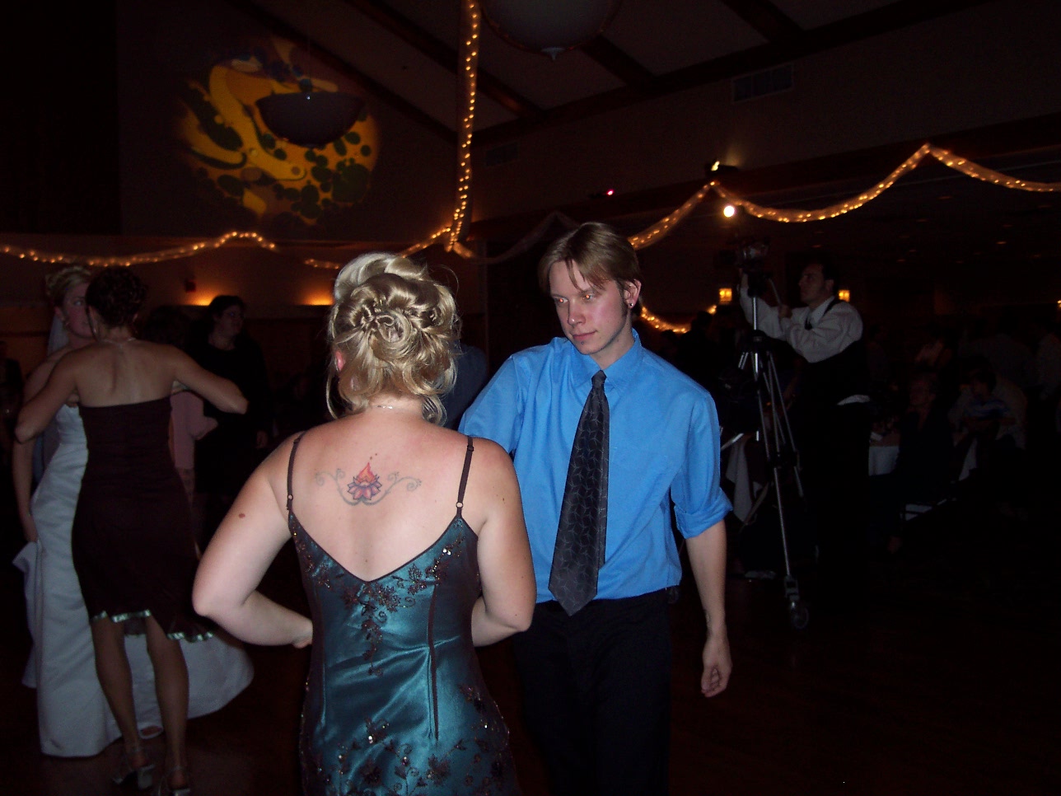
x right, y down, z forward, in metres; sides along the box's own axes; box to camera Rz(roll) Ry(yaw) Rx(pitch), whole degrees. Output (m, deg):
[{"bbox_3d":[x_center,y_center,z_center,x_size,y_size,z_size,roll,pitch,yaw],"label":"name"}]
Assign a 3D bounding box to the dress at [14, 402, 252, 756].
[{"bbox_3d":[-1.486,0.629,4.355,0.780,1.240,0.680,-3,3,-21],"label":"dress"}]

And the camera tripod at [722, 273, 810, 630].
[{"bbox_3d":[1.166,0.216,6.100,0.820,1.750,0.800,-3,3,-28],"label":"camera tripod"}]

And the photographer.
[{"bbox_3d":[1.417,0.185,5.989,0.580,1.810,0.550,-4,4,-35],"label":"photographer"}]

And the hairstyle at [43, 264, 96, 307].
[{"bbox_3d":[-1.645,-0.394,4.183,0.180,0.170,0.210,-4,4,-37],"label":"hairstyle"}]

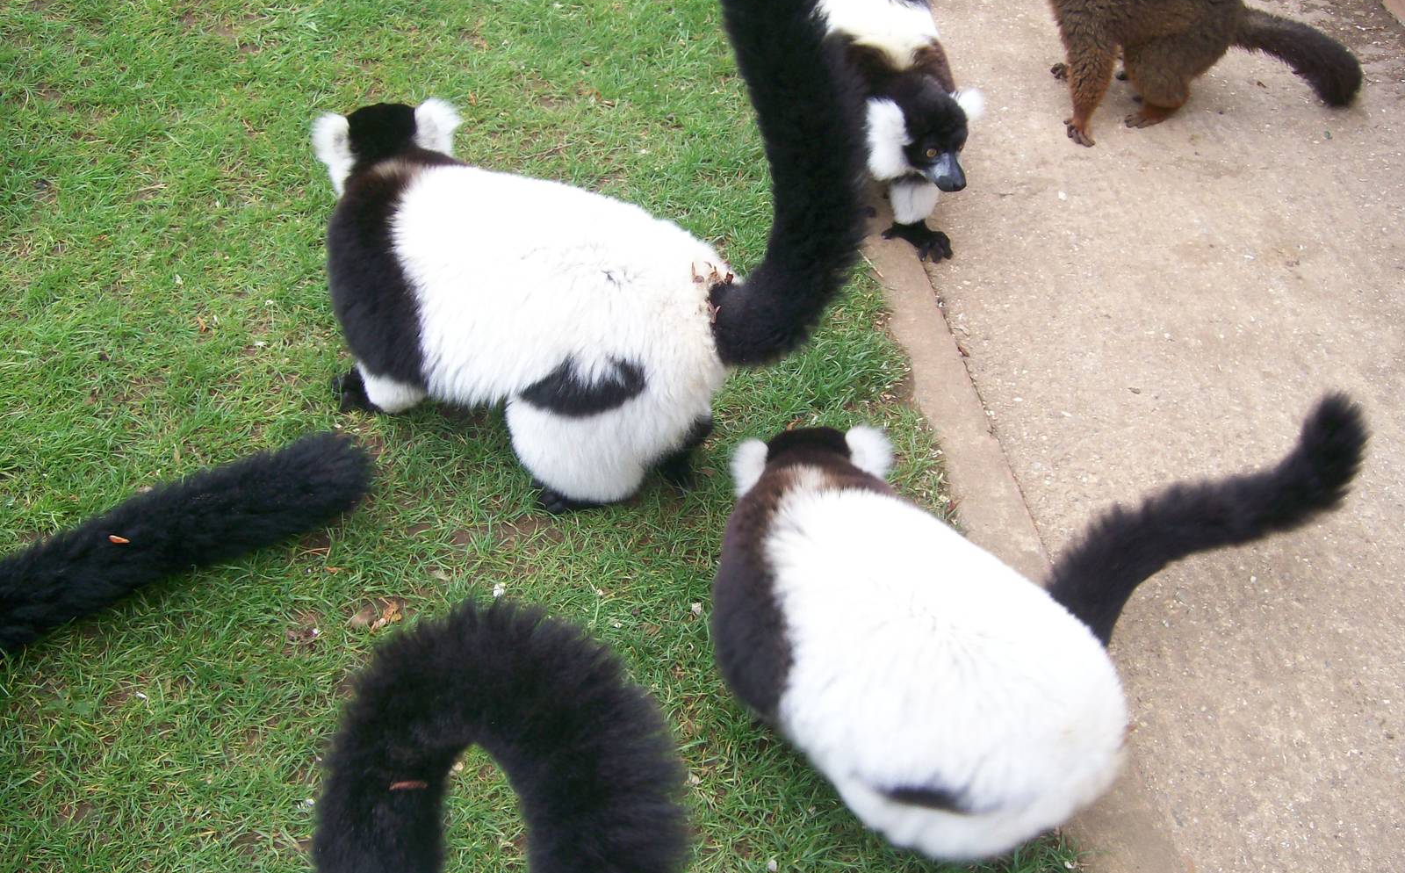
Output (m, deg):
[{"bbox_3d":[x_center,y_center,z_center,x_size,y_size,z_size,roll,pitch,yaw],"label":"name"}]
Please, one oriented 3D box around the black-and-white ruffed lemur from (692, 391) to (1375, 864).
[{"bbox_3d":[0.267,0.104,1.296,0.415,0.335,0.515,31,52,28],"label":"black-and-white ruffed lemur"}]

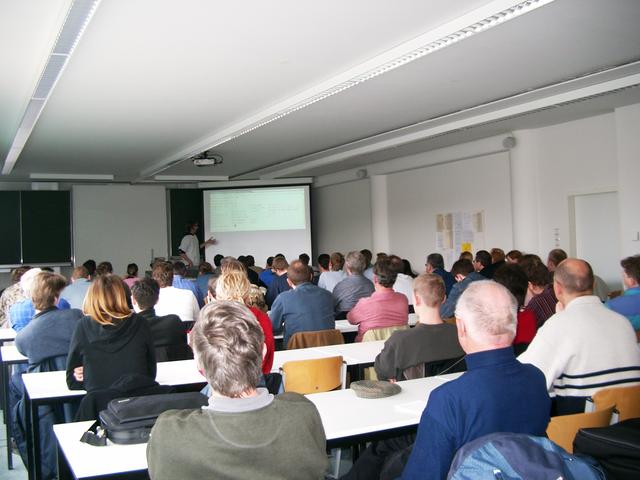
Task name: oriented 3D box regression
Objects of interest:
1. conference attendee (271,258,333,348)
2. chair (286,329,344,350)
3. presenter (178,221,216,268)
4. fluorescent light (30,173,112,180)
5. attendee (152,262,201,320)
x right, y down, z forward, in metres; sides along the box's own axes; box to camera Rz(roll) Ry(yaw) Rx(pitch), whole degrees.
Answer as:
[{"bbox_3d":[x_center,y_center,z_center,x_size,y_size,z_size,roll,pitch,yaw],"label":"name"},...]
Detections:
[{"bbox_3d":[-0.207,0.844,5.572,0.530,1.340,0.760,-1,-1,-27],"label":"conference attendee"},{"bbox_3d":[-0.132,1.101,5.391,0.460,0.820,0.520,-1,-1,-27],"label":"chair"},{"bbox_3d":[-2.155,0.565,11.995,0.500,1.780,0.600,-1,-1,30],"label":"presenter"},{"bbox_3d":[-4.625,-1.179,12.814,1.480,0.090,0.150,-1,-1,-27],"label":"fluorescent light"},{"bbox_3d":[-1.456,0.895,6.568,0.540,1.350,0.800,-1,0,-21],"label":"attendee"}]

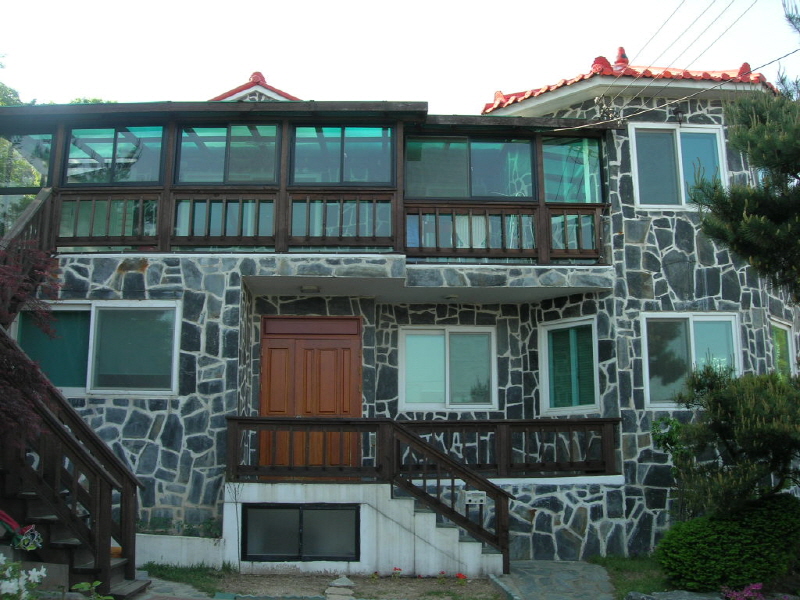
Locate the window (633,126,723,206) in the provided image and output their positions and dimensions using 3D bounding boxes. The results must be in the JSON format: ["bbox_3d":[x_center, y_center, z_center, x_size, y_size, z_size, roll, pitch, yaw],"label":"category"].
[{"bbox_3d":[4.234,-2.028,13.319,1.439,1.360,0.140,0,-12,-1],"label":"window"}]

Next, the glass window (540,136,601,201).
[{"bbox_3d":[2.619,-1.964,13.317,0.912,1.047,0.120,0,-12,-1],"label":"glass window"}]

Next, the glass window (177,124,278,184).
[{"bbox_3d":[-2.495,-2.096,12.743,1.465,0.913,0.120,0,-12,-1],"label":"glass window"}]

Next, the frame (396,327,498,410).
[{"bbox_3d":[0.704,1.024,13.037,1.471,1.252,0.150,0,-11,-1],"label":"frame"}]

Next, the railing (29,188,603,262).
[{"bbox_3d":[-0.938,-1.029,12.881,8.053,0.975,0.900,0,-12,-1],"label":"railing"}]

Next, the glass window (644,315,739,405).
[{"bbox_3d":[4.206,0.868,12.703,1.393,1.403,0.140,0,-12,-1],"label":"glass window"}]

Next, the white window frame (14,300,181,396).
[{"bbox_3d":[-3.992,0.636,11.675,2.160,1.239,0.150,0,-11,-1],"label":"white window frame"}]

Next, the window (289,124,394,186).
[{"bbox_3d":[-0.831,-2.090,12.771,1.443,0.907,0.120,0,-12,-1],"label":"window"}]

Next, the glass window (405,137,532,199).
[{"bbox_3d":[0.992,-1.897,12.715,1.856,0.940,0.100,0,-11,-1],"label":"glass window"}]

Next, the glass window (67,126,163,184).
[{"bbox_3d":[-3.972,-1.991,12.257,1.317,0.857,0.100,0,-11,-1],"label":"glass window"}]

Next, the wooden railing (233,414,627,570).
[{"bbox_3d":[0.475,2.427,11.063,5.039,1.792,1.523,0,-11,-1],"label":"wooden railing"}]

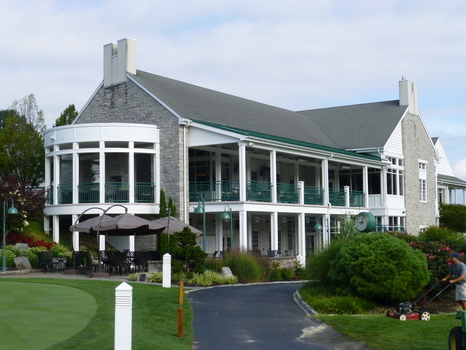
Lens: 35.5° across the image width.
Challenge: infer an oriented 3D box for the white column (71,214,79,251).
[{"bbox_3d":[-8.306,3.160,38.500,0.250,2.150,0.250,-2,-5,27],"label":"white column"}]

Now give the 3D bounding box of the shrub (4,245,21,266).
[{"bbox_3d":[-10.399,3.796,34.300,0.720,1.020,0.720,0,-4,0],"label":"shrub"}]

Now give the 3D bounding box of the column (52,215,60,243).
[{"bbox_3d":[-9.756,3.030,40.140,0.250,1.620,0.250,-3,-5,34],"label":"column"}]

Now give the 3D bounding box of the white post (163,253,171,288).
[{"bbox_3d":[-2.108,3.053,23.300,0.250,1.120,0.250,0,-4,-5],"label":"white post"}]

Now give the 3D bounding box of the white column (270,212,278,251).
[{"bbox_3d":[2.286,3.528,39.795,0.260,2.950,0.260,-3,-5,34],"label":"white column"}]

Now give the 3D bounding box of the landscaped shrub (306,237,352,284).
[{"bbox_3d":[3.821,3.350,28.500,1.900,1.900,1.800,0,-4,0],"label":"landscaped shrub"}]

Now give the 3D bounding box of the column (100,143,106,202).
[{"bbox_3d":[-6.805,-0.131,38.100,0.240,3.200,0.240,-1,-4,3],"label":"column"}]

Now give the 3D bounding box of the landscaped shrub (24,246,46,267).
[{"bbox_3d":[-9.043,3.754,33.300,1.020,0.950,1.000,0,-4,0],"label":"landscaped shrub"}]

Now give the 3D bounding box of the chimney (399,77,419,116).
[{"bbox_3d":[13.117,-5.669,53.900,0.750,2.450,2.050,-3,-5,33],"label":"chimney"}]

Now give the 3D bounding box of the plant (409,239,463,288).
[{"bbox_3d":[6.682,2.953,24.000,2.000,1.750,1.700,-1,-5,10],"label":"plant"}]

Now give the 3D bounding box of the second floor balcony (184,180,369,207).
[{"bbox_3d":[3.326,1.505,44.573,3.500,1.369,14.593,-4,-6,35],"label":"second floor balcony"}]

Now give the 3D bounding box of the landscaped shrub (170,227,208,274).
[{"bbox_3d":[-1.734,3.030,29.000,1.500,1.980,1.400,0,-4,0],"label":"landscaped shrub"}]

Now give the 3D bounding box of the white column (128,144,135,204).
[{"bbox_3d":[-5.379,-0.090,38.632,0.240,3.241,0.240,1,-5,-22],"label":"white column"}]

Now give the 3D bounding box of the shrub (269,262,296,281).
[{"bbox_3d":[2.280,4.456,33.500,1.250,0.850,1.100,0,-4,0],"label":"shrub"}]

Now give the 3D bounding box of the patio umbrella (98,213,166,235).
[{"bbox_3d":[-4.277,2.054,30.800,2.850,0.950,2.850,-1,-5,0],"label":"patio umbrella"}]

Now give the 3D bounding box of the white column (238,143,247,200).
[{"bbox_3d":[0.548,-0.156,37.188,0.220,3.030,0.220,-3,-5,34],"label":"white column"}]

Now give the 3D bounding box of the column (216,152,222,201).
[{"bbox_3d":[-0.773,0.122,41.096,0.220,2.800,0.220,-3,-5,34],"label":"column"}]

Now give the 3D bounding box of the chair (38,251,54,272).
[{"bbox_3d":[-8.048,3.744,31.300,0.620,0.930,0.600,3,-6,-41],"label":"chair"}]

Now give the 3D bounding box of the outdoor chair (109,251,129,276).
[{"bbox_3d":[-4.744,3.650,30.000,0.620,0.980,0.660,-2,-5,20],"label":"outdoor chair"}]

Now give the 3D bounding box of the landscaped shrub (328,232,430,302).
[{"bbox_3d":[4.754,3.002,23.600,3.200,2.200,3.000,0,-4,0],"label":"landscaped shrub"}]

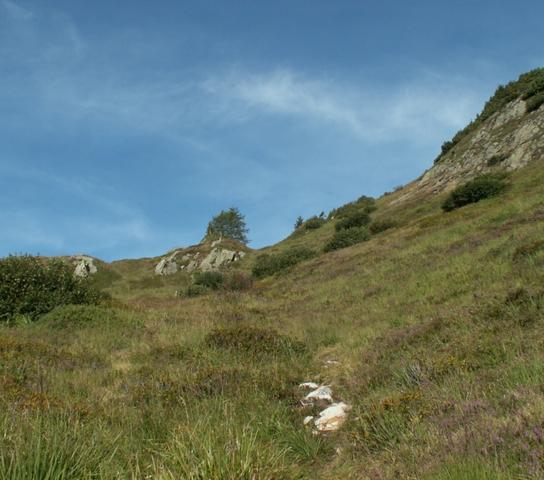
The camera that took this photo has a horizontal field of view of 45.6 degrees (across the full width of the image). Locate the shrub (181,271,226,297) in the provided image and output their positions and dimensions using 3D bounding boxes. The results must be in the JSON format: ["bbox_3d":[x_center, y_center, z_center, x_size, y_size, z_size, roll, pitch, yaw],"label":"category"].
[{"bbox_3d":[-2.752,1.748,26.000,1.774,0.982,1.331,0,-3,-6],"label":"shrub"}]

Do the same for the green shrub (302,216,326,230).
[{"bbox_3d":[3.612,-1.402,55.000,1.958,1.119,1.665,0,-3,4],"label":"green shrub"}]

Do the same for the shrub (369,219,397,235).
[{"bbox_3d":[7.684,-0.939,45.000,1.869,1.046,1.495,0,-3,10],"label":"shrub"}]

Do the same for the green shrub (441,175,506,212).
[{"bbox_3d":[11.521,-2.659,37.000,3.513,1.935,2.635,-1,-3,17],"label":"green shrub"}]

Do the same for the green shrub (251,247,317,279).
[{"bbox_3d":[0.586,1.147,33.000,3.231,1.534,2.100,0,-3,1],"label":"green shrub"}]

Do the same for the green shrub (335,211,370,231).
[{"bbox_3d":[5.722,-1.386,46.000,2.457,1.336,1.965,0,-3,7],"label":"green shrub"}]

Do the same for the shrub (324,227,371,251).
[{"bbox_3d":[4.784,-0.032,41.000,2.798,1.549,2.098,0,-3,7],"label":"shrub"}]

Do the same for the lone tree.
[{"bbox_3d":[-2.953,-0.974,42.000,2.742,2.257,2.605,0,-3,-4],"label":"lone tree"}]

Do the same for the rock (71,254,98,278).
[{"bbox_3d":[-7.823,1.106,27.000,0.961,0.941,0.769,1,-3,-16],"label":"rock"}]

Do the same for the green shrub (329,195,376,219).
[{"bbox_3d":[6.344,-2.640,51.000,3.632,1.778,2.724,0,-3,7],"label":"green shrub"}]

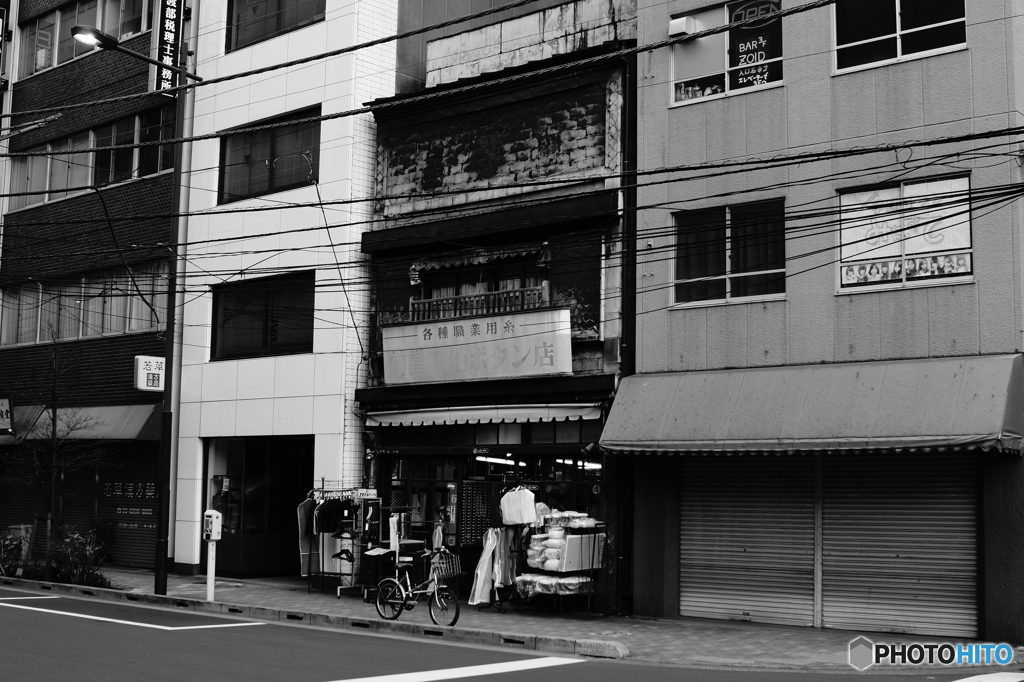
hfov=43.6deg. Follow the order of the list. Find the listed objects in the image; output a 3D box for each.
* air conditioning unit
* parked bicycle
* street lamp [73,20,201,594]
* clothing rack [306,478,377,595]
[{"bbox_3d":[2.365,-4.351,17.719,0.270,0.250,0.260,-4,-8,38],"label":"air conditioning unit"},{"bbox_3d":[-1.123,2.949,15.572,1.450,0.950,0.550,-5,-8,39],"label":"parked bicycle"},{"bbox_3d":[-5.534,-0.494,18.459,0.360,8.270,2.150,-5,-8,40],"label":"street lamp"},{"bbox_3d":[-2.516,2.912,18.968,1.000,1.660,0.480,-5,-8,40],"label":"clothing rack"}]

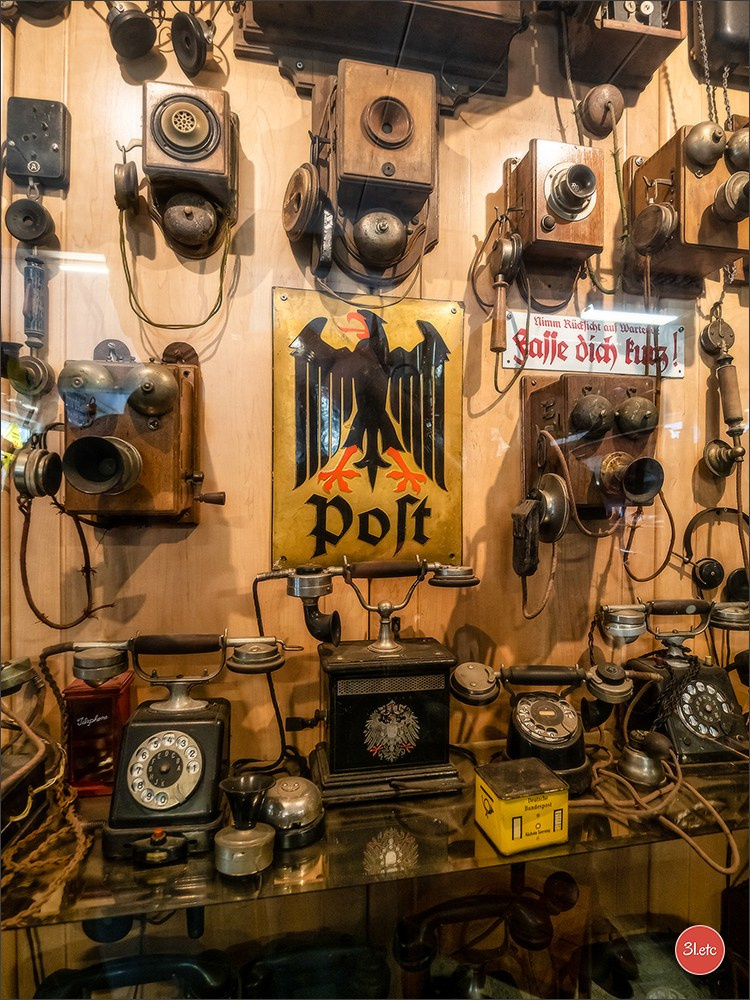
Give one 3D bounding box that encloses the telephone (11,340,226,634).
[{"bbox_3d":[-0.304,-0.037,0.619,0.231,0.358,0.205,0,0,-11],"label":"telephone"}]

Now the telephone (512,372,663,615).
[{"bbox_3d":[0.292,-0.020,0.717,0.215,0.325,0.140,0,0,-11],"label":"telephone"}]

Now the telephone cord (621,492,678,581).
[{"bbox_3d":[0.374,0.050,0.712,0.055,0.125,0.050,0,0,-11],"label":"telephone cord"}]

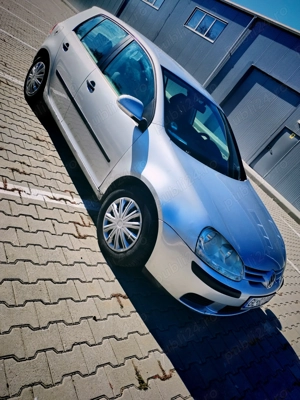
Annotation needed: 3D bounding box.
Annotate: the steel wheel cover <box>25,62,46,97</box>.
[{"bbox_3d":[-1.435,-1.532,3.761,0.080,0.420,0.420,14,32,-47],"label":"steel wheel cover"}]

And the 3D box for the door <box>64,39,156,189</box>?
[{"bbox_3d":[-0.317,-0.841,2.708,0.230,1.110,1.130,14,32,-47],"label":"door"}]

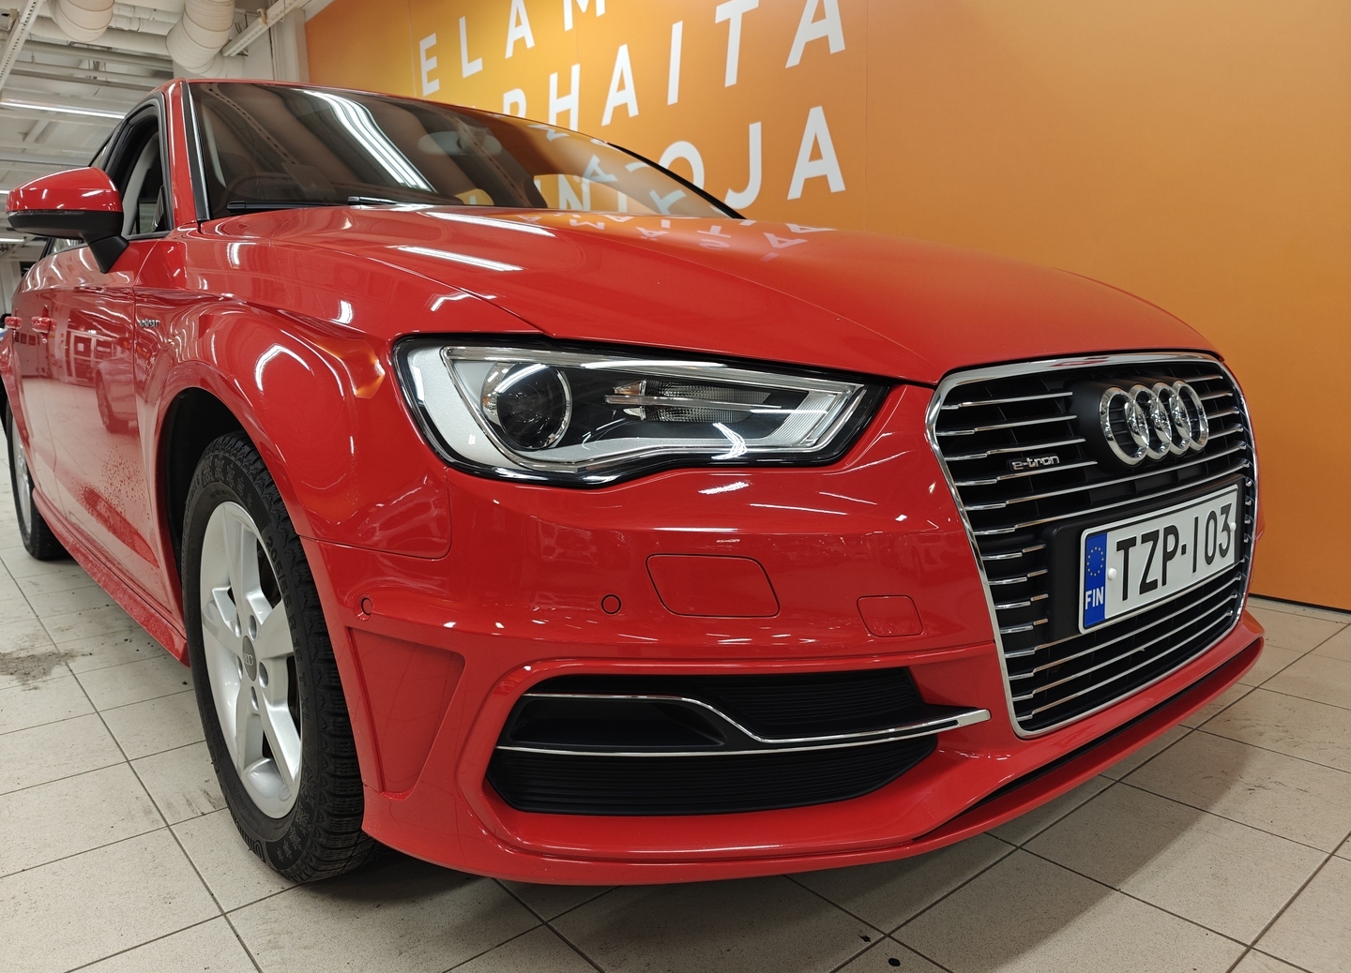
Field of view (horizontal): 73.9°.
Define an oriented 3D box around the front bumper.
[{"bbox_3d":[0.444,0.088,1.322,1.770,0.530,0.600,-8,11,-40],"label":"front bumper"}]

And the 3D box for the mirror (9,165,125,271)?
[{"bbox_3d":[-1.141,-0.502,1.702,0.210,0.205,0.170,-8,11,-40],"label":"mirror"}]

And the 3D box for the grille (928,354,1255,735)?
[{"bbox_3d":[0.583,0.041,1.157,0.810,0.420,0.130,-8,11,-40],"label":"grille"}]

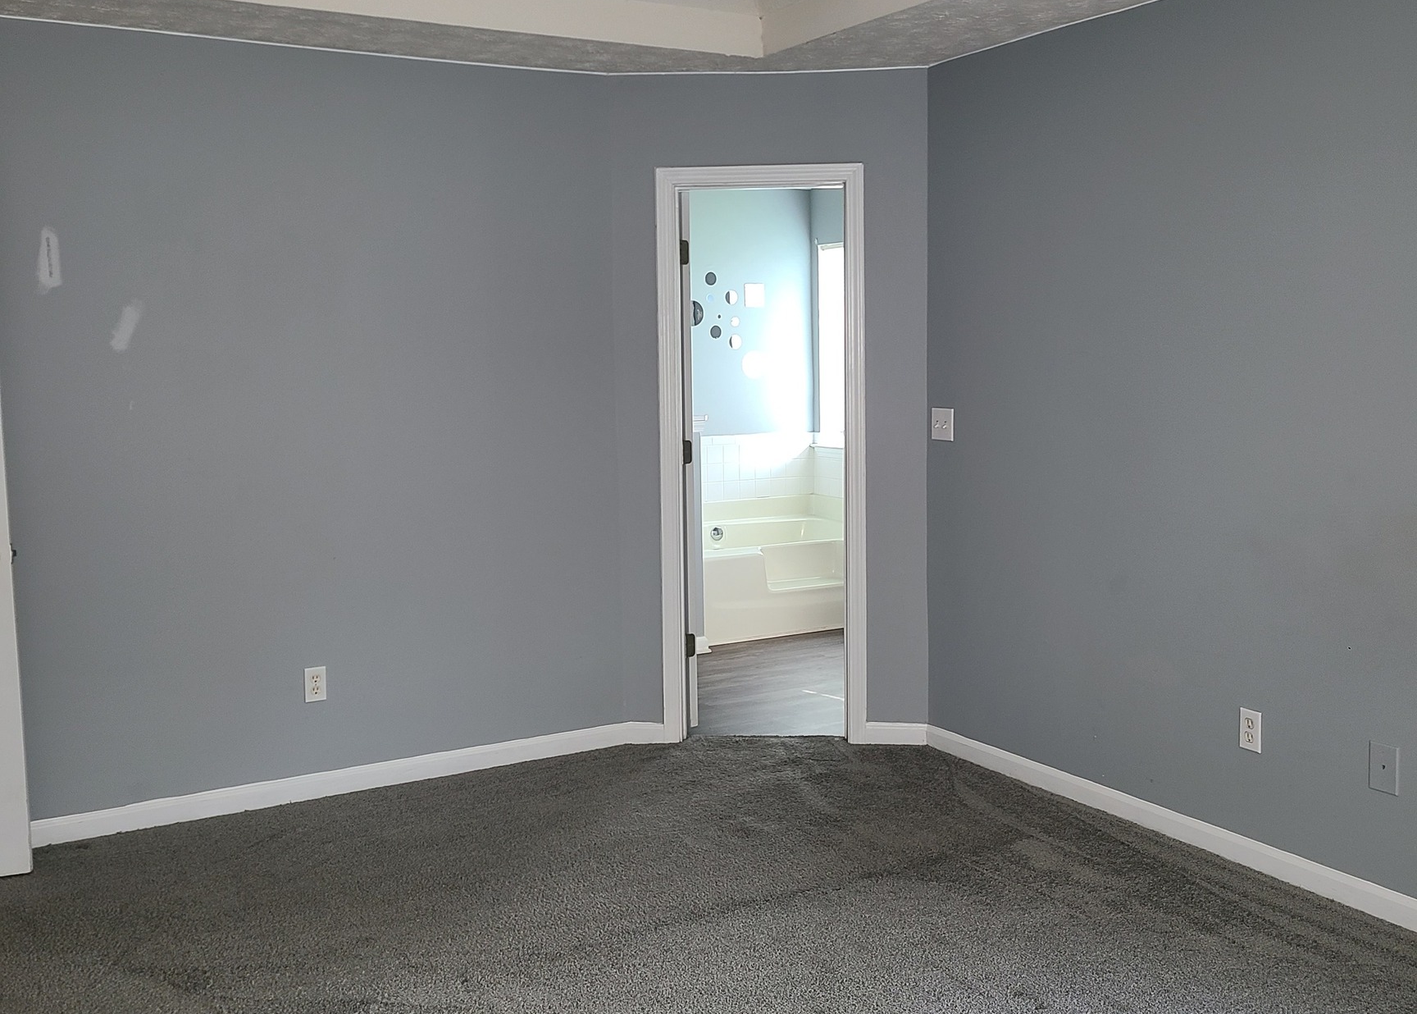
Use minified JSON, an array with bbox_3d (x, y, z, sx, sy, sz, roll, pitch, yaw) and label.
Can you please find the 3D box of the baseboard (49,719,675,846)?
[{"bbox_3d":[-1.160,0.919,4.832,2.112,0.085,0.025,-5,8,-29],"label":"baseboard"}]

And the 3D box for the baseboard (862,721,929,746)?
[{"bbox_3d":[0.703,0.841,5.271,0.228,0.083,0.020,-1,7,2],"label":"baseboard"}]

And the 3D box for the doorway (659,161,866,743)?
[{"bbox_3d":[0.201,-0.169,5.230,0.743,2.114,0.130,-1,7,2],"label":"doorway"}]

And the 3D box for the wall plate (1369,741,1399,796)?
[{"bbox_3d":[1.714,0.664,3.600,0.008,0.122,0.081,-5,8,-29],"label":"wall plate"}]

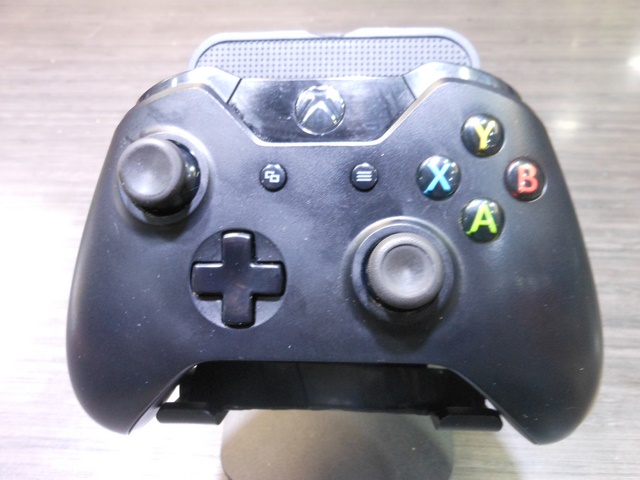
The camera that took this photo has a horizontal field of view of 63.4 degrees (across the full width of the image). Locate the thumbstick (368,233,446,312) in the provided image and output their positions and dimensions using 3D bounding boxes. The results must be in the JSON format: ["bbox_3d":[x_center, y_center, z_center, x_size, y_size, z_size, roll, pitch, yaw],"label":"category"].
[{"bbox_3d":[0.020,0.008,0.123,0.018,0.011,0.018,0,85,4],"label":"thumbstick"}]

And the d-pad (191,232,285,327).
[{"bbox_3d":[-0.021,0.010,0.130,0.024,0.004,0.024,0,85,4],"label":"d-pad"}]

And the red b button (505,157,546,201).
[{"bbox_3d":[0.051,-0.015,0.127,0.011,0.004,0.011,0,85,-3],"label":"red b button"}]

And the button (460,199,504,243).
[{"bbox_3d":[0.040,-0.005,0.127,0.011,0.004,0.011,0,85,2],"label":"button"}]

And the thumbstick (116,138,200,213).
[{"bbox_3d":[-0.041,-0.016,0.130,0.018,0.011,0.018,0,85,4],"label":"thumbstick"}]

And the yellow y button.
[{"bbox_3d":[0.040,-0.026,0.129,0.011,0.004,0.011,0,84,2],"label":"yellow y button"}]

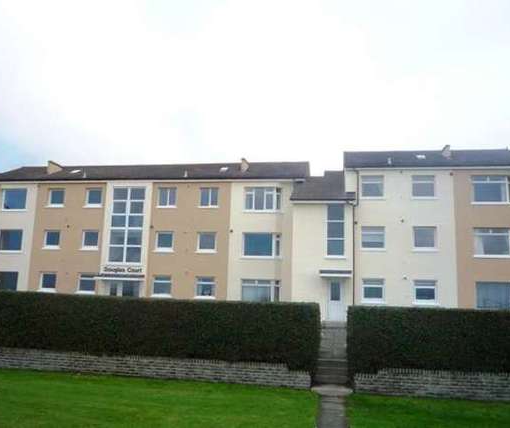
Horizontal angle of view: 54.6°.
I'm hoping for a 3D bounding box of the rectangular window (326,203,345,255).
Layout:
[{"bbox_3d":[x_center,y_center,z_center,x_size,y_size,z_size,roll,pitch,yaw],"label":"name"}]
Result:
[{"bbox_3d":[4.010,0.860,24.559,0.940,2.673,0.130,0,-8,10],"label":"rectangular window"}]

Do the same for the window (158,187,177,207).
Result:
[{"bbox_3d":[-5.259,-1.010,29.922,1.203,1.265,0.150,0,-10,10],"label":"window"}]

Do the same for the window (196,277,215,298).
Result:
[{"bbox_3d":[-2.821,4.217,28.280,1.130,1.242,0.130,0,-8,10],"label":"window"}]

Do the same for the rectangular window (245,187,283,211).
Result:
[{"bbox_3d":[0.467,-0.815,29.004,2.218,1.519,0.250,0,-10,10],"label":"rectangular window"}]

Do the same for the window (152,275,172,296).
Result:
[{"bbox_3d":[-5.413,4.230,29.046,1.198,1.335,0.150,0,-10,10],"label":"window"}]

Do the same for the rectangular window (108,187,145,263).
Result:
[{"bbox_3d":[-7.746,0.670,30.059,2.192,4.785,0.150,0,-10,10],"label":"rectangular window"}]

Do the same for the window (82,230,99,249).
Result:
[{"bbox_3d":[-9.925,1.589,29.853,1.061,1.184,0.130,0,-8,10],"label":"window"}]

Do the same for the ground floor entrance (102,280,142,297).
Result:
[{"bbox_3d":[-7.774,4.956,29.325,2.429,2.000,0.200,0,-10,10],"label":"ground floor entrance"}]

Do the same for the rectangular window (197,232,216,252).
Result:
[{"bbox_3d":[-2.782,1.675,28.647,1.132,1.182,0.130,0,-8,10],"label":"rectangular window"}]

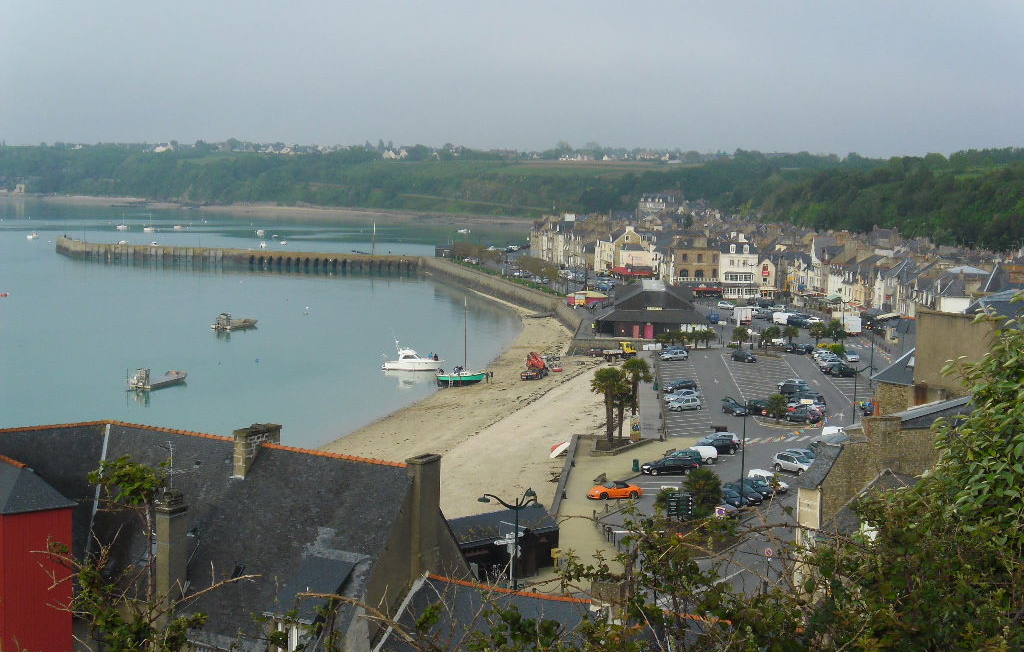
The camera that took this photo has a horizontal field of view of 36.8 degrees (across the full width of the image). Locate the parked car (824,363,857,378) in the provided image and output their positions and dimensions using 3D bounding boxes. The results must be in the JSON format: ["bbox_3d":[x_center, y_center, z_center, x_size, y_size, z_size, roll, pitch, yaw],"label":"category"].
[{"bbox_3d":[42.332,5.642,196.865,3.850,1.450,1.660,-1,6,-23],"label":"parked car"}]

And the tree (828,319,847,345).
[{"bbox_3d":[50.570,1.100,238.950,2.800,4.510,2.800,1,5,4],"label":"tree"}]

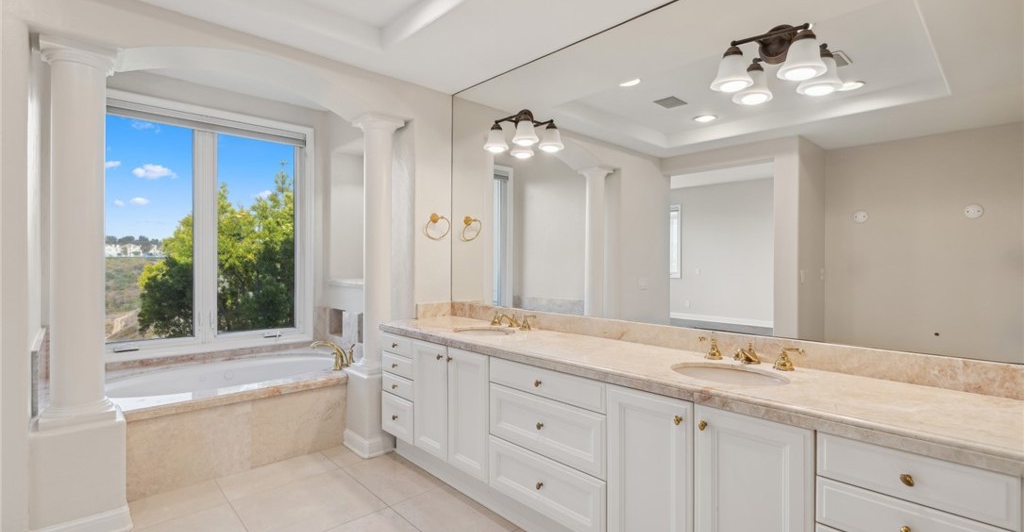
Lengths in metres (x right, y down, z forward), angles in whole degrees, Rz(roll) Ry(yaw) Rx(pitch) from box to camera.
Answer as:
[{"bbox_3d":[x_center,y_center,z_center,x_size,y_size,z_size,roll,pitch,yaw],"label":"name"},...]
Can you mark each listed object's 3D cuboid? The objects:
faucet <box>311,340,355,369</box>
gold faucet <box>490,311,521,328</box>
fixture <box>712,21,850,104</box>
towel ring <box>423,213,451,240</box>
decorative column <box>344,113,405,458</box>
[{"bbox_3d":[-1.304,0.630,3.303,0.277,0.194,0.314,0,0,1],"label":"faucet"},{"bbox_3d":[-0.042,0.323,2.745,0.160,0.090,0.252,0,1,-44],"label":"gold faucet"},{"bbox_3d":[0.950,-0.798,1.695,0.203,0.252,0.396,0,1,-44],"label":"fixture"},{"bbox_3d":[-0.516,-0.282,3.164,0.178,0.182,0.074,0,1,-44],"label":"towel ring"},{"bbox_3d":[-0.909,0.111,3.074,0.320,2.177,0.320,0,1,-44],"label":"decorative column"}]

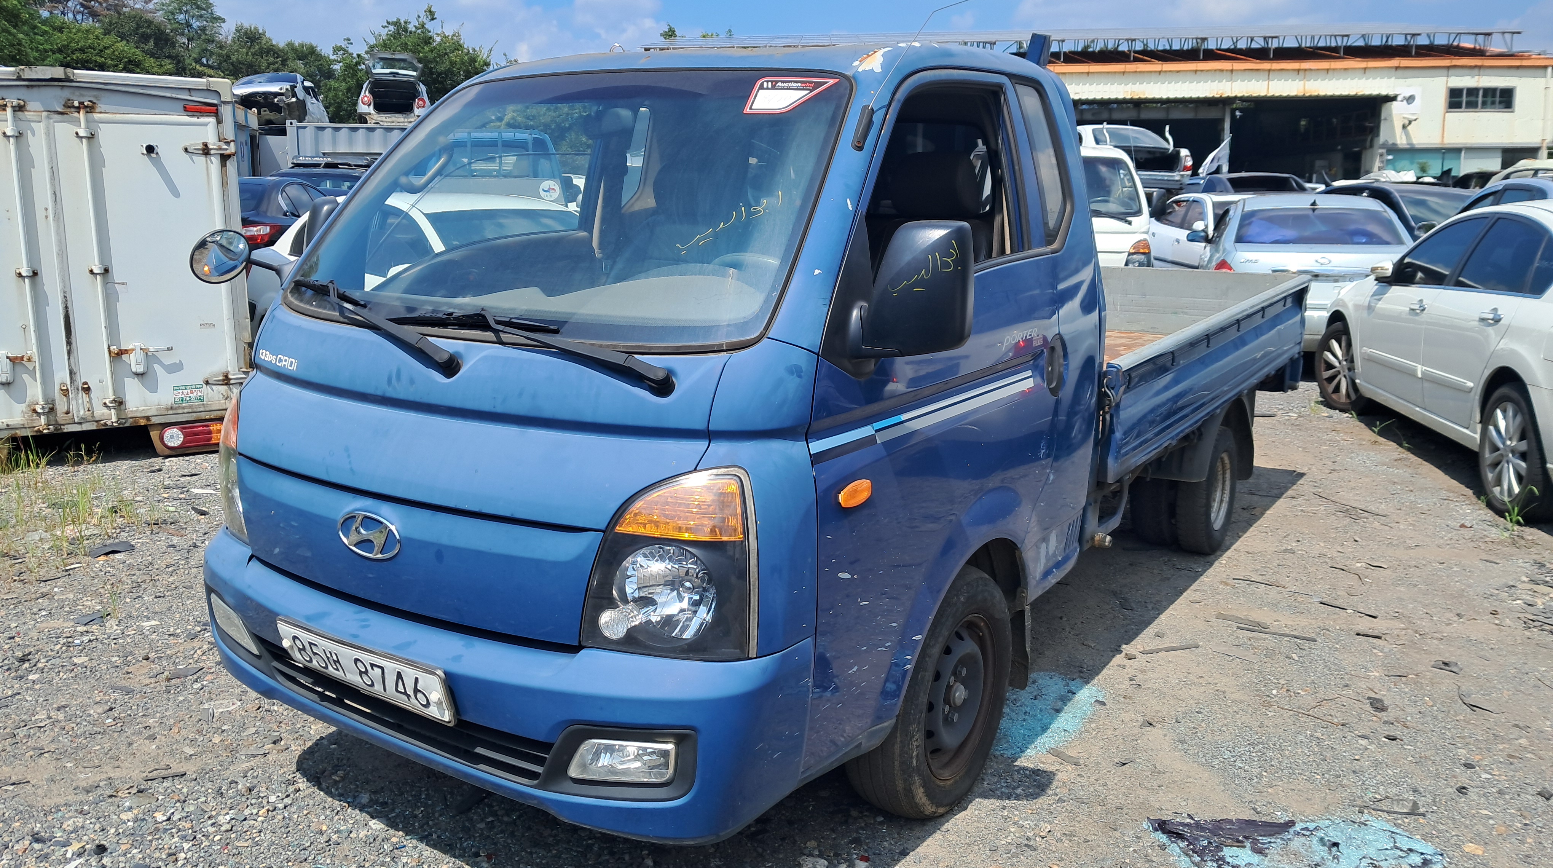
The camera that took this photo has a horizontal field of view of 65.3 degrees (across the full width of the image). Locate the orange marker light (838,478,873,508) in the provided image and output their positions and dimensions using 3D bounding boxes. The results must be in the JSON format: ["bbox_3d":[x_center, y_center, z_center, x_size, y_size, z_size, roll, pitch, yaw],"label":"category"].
[{"bbox_3d":[0.161,0.117,2.405,0.030,0.060,0.120,8,14,33],"label":"orange marker light"}]

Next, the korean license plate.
[{"bbox_3d":[-0.876,0.496,2.566,0.535,0.118,0.022,8,26,33],"label":"korean license plate"}]

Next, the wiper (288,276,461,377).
[{"bbox_3d":[-0.963,-0.279,2.829,0.069,0.089,0.817,-10,26,-45],"label":"wiper"}]

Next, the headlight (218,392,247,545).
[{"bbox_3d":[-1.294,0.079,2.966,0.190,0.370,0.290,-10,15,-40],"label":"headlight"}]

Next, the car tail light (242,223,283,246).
[{"bbox_3d":[-5.114,-1.977,12.000,0.420,0.200,0.220,-3,12,-13],"label":"car tail light"}]

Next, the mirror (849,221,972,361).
[{"bbox_3d":[0.276,-0.292,2.433,0.225,0.265,0.140,6,14,25],"label":"mirror"}]

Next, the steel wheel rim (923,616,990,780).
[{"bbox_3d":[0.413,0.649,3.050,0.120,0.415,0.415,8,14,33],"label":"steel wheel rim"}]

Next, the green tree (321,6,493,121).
[{"bbox_3d":[-9.600,-8.050,32.000,4.600,5.800,4.500,0,12,0],"label":"green tree"}]

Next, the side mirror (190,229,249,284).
[{"bbox_3d":[-1.427,-0.460,3.091,0.152,0.152,0.050,-12,41,-46],"label":"side mirror"}]

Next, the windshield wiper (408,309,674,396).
[{"bbox_3d":[-0.551,-0.200,2.541,0.824,0.095,0.082,15,19,29],"label":"windshield wiper"}]

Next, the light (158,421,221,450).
[{"bbox_3d":[-3.127,0.003,6.552,0.380,0.120,0.070,-9,15,-37],"label":"light"}]

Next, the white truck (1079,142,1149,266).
[{"bbox_3d":[3.000,-2.240,13.950,1.740,1.970,5.100,1,12,6],"label":"white truck"}]

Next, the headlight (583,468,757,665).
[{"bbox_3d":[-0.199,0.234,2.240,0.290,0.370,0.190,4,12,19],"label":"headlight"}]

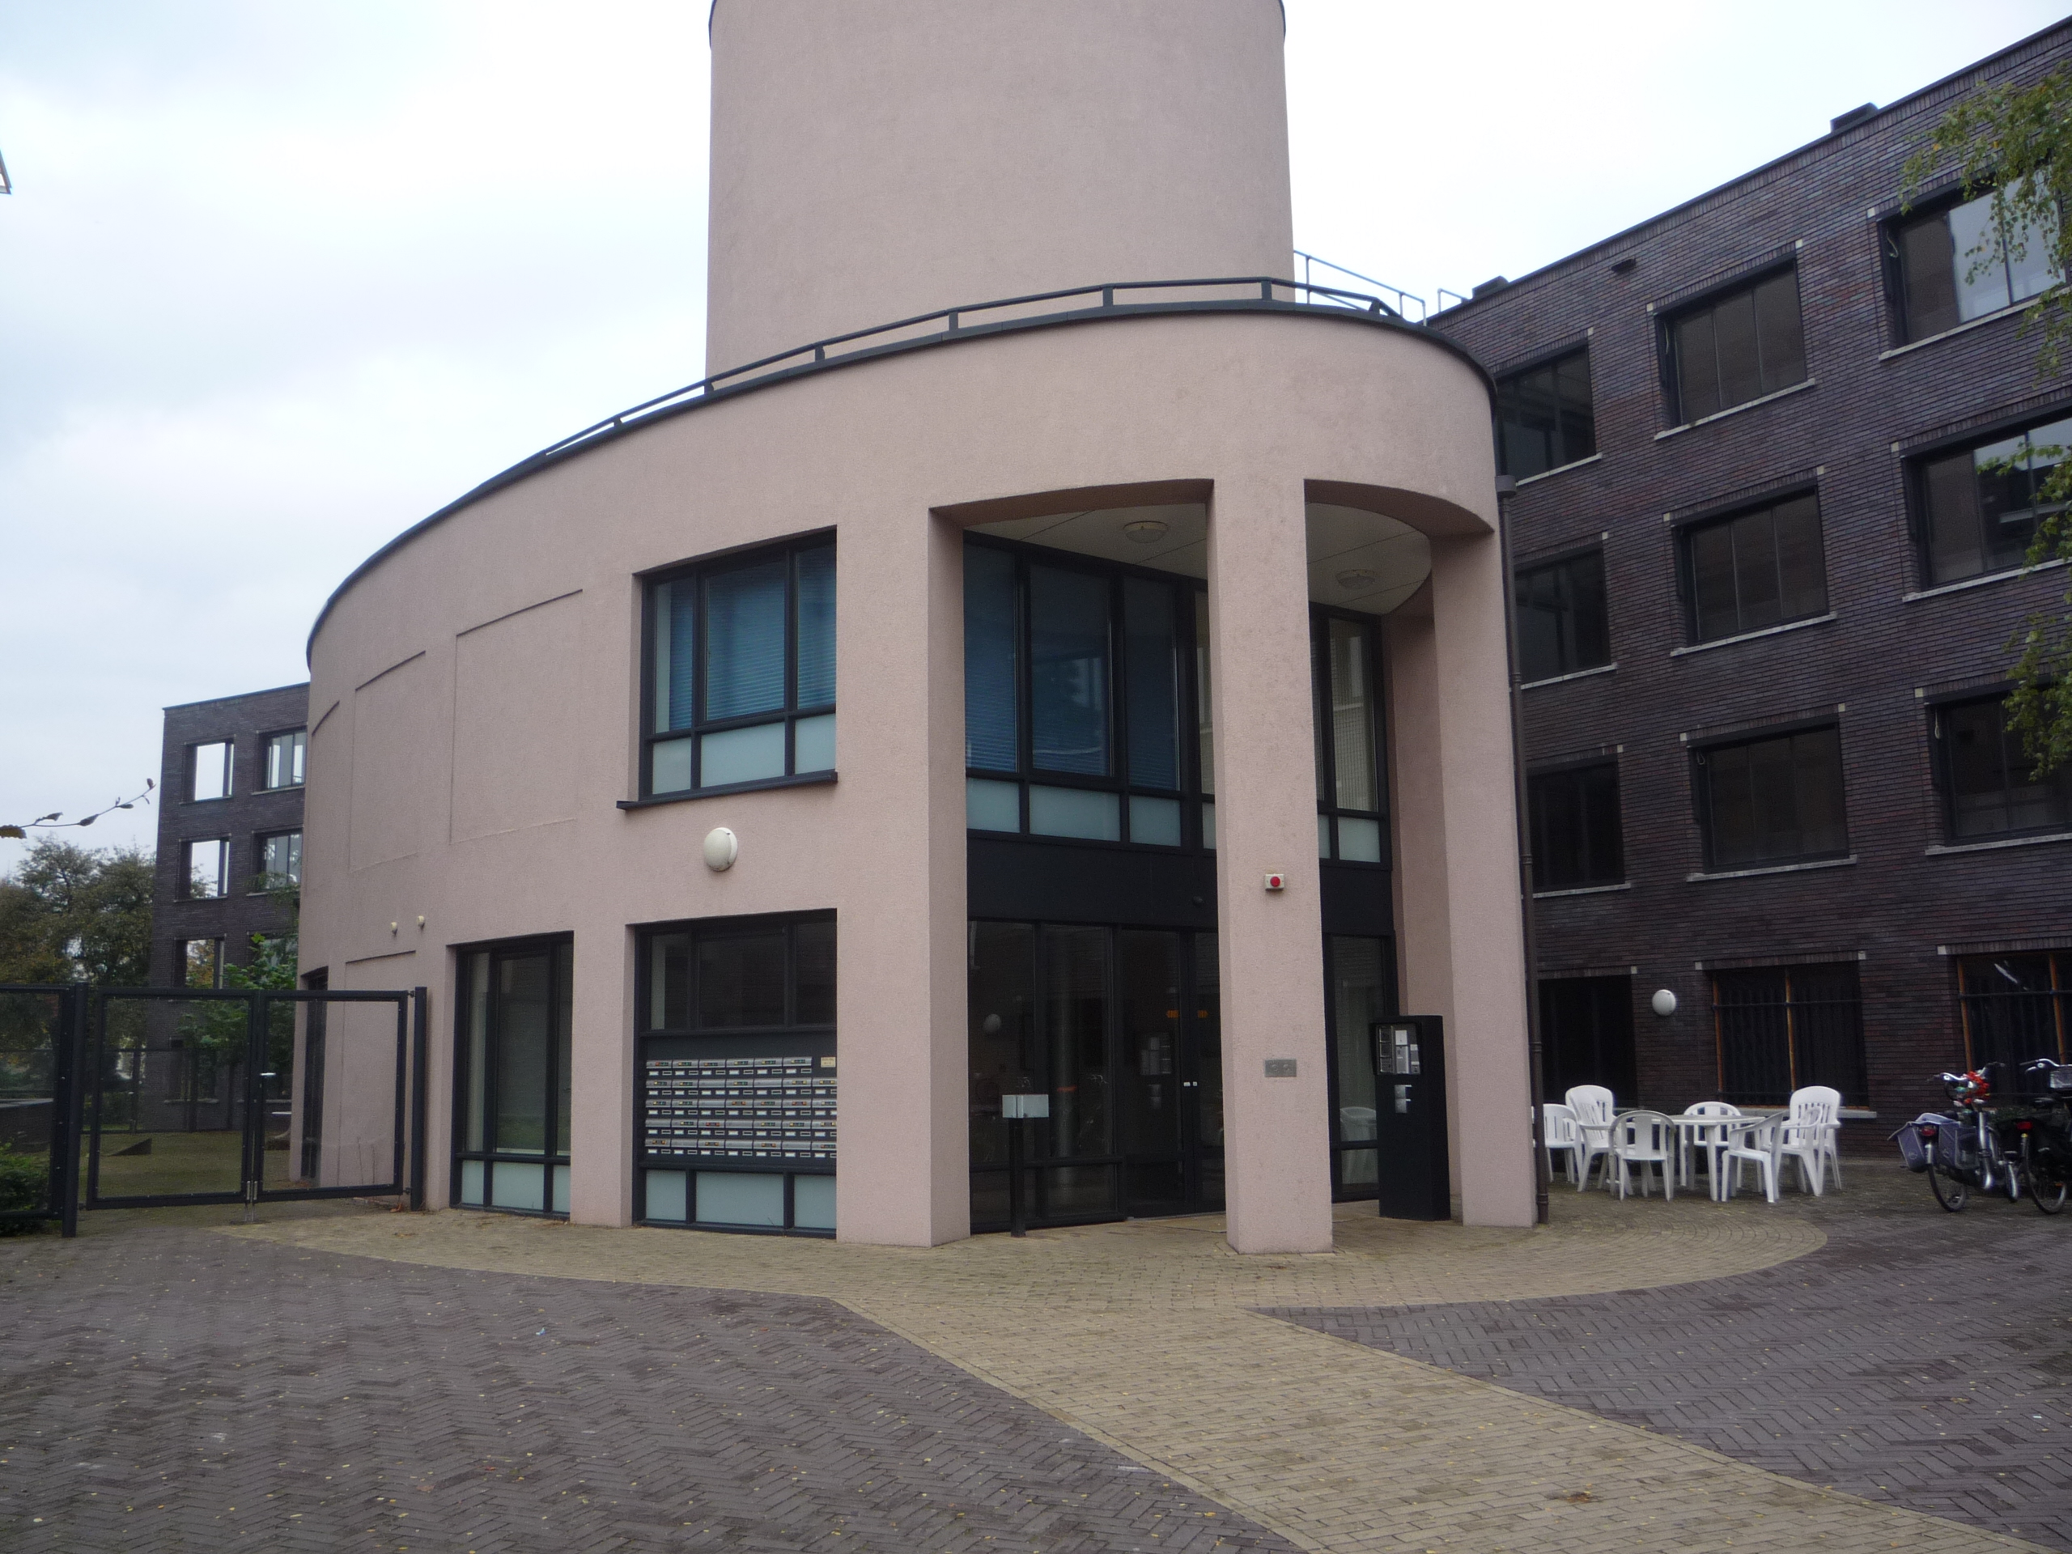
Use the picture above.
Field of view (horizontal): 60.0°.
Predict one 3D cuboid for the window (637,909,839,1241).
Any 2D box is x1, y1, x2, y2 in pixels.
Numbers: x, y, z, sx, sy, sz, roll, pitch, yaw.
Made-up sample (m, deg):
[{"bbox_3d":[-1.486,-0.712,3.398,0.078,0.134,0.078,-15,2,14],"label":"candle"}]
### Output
[{"bbox_3d":[-2.366,2.373,14.311,2.340,2.430,0.150,-7,-11,35],"label":"window"}]

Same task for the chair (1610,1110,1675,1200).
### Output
[{"bbox_3d":[5.607,3.487,16.565,0.560,0.800,0.560,-4,-10,16],"label":"chair"}]

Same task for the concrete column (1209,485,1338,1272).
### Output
[{"bbox_3d":[1.685,0.598,13.132,0.660,5.550,0.640,-1,-9,-2],"label":"concrete column"}]

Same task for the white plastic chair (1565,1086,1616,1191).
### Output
[{"bbox_3d":[5.475,3.571,17.681,0.570,1.000,0.600,1,-10,-11],"label":"white plastic chair"}]

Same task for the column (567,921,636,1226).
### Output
[{"bbox_3d":[-3.679,2.577,15.599,0.690,2.540,0.340,-8,-11,41],"label":"column"}]

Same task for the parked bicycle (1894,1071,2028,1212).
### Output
[{"bbox_3d":[7.731,3.049,15.076,0.600,1.080,1.750,-9,-12,44],"label":"parked bicycle"}]

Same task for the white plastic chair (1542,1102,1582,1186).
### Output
[{"bbox_3d":[5.422,3.852,18.765,0.560,0.800,0.560,-2,-9,7],"label":"white plastic chair"}]

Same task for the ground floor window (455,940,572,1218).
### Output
[{"bbox_3d":[-4.786,2.765,16.605,2.280,2.500,0.130,-9,-12,43],"label":"ground floor window"}]

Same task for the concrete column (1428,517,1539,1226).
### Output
[{"bbox_3d":[3.653,0.797,14.675,0.550,5.550,0.640,-4,-9,19],"label":"concrete column"}]

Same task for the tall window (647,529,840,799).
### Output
[{"bbox_3d":[-2.407,-0.834,14.839,2.340,1.950,0.150,-7,-11,35],"label":"tall window"}]

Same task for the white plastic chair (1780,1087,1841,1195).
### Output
[{"bbox_3d":[7.362,3.440,17.031,0.570,1.000,0.600,-8,-12,39],"label":"white plastic chair"}]

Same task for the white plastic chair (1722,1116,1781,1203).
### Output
[{"bbox_3d":[6.558,3.442,16.365,0.560,0.800,0.560,-9,-12,40],"label":"white plastic chair"}]

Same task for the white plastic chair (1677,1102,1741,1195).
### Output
[{"bbox_3d":[6.710,3.662,17.919,0.570,0.790,0.550,-4,-9,17],"label":"white plastic chair"}]

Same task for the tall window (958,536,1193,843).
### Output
[{"bbox_3d":[0.440,-0.647,15.586,2.570,2.550,0.120,5,-10,-35],"label":"tall window"}]

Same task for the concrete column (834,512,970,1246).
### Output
[{"bbox_3d":[-1.048,0.768,13.973,0.820,5.550,0.650,-5,-9,23],"label":"concrete column"}]

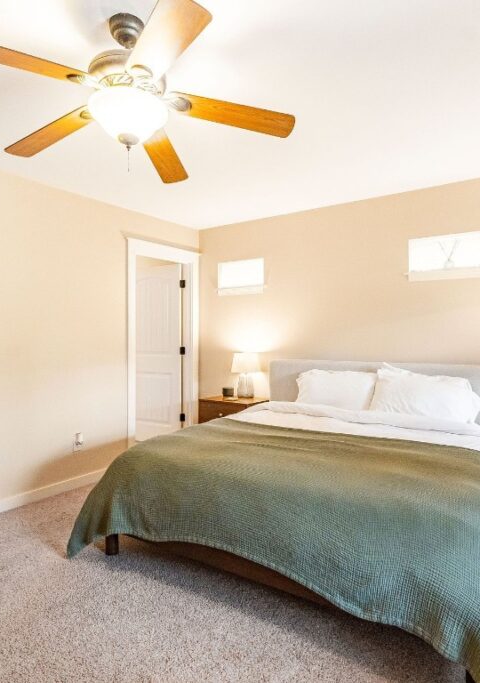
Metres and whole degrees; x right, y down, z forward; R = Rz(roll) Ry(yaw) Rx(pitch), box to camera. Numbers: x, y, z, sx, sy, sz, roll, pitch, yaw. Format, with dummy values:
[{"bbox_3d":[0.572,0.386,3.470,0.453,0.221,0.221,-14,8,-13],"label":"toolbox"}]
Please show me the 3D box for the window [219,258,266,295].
[{"bbox_3d":[0.015,-0.676,4.526,0.600,0.350,0.090,0,1,36],"label":"window"}]

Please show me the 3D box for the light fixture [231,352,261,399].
[{"bbox_3d":[0.057,0.339,4.299,0.250,0.470,0.200,0,1,36],"label":"light fixture"}]

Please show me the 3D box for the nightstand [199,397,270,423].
[{"bbox_3d":[-0.041,0.890,4.290,0.590,0.636,0.426,0,1,36],"label":"nightstand"}]

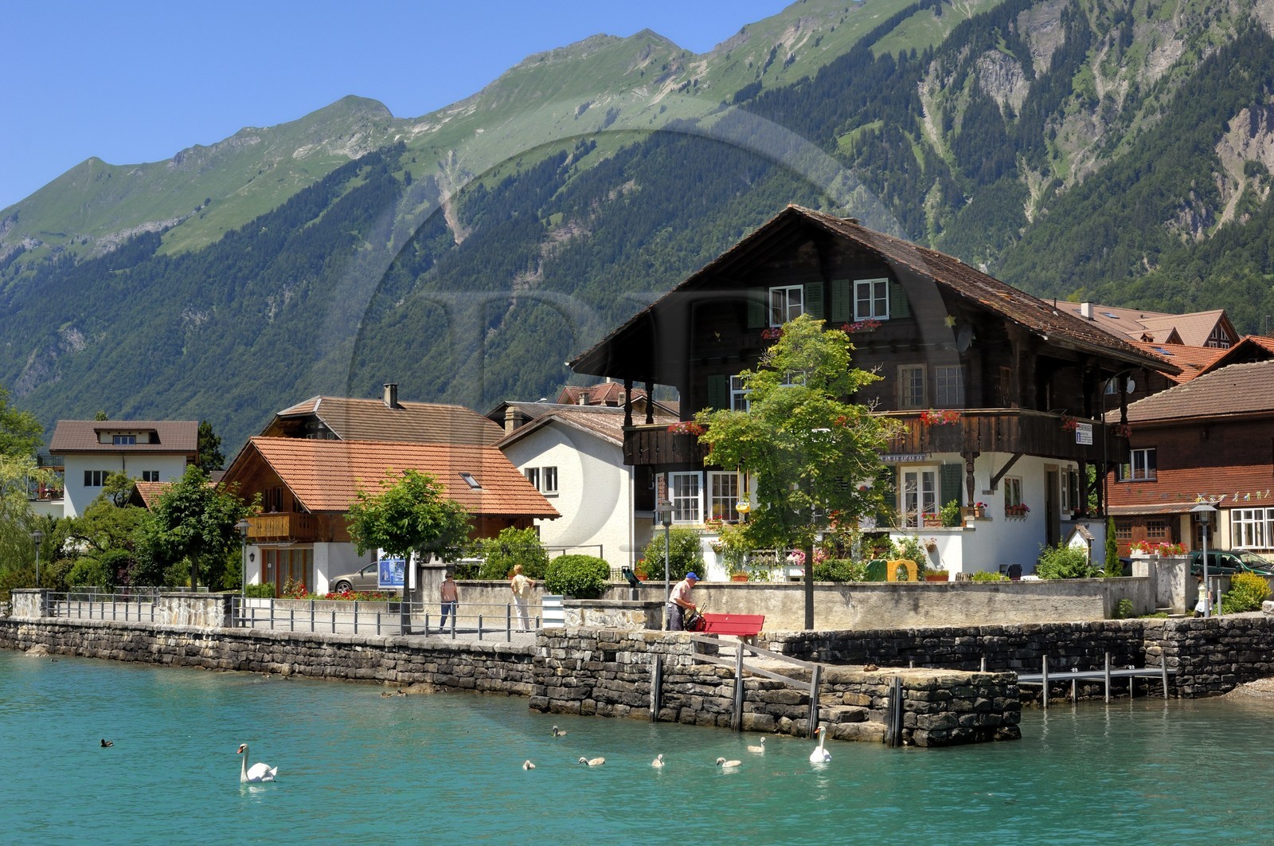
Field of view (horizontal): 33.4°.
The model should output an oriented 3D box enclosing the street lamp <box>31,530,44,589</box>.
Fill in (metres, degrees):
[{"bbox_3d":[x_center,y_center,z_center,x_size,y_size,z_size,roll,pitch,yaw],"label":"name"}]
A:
[{"bbox_3d":[-20.604,5.165,73.004,0.480,2.980,0.480,0,-4,0],"label":"street lamp"}]

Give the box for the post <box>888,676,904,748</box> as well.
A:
[{"bbox_3d":[4.417,4.948,36.301,0.170,1.220,0.220,7,-8,-32],"label":"post"}]

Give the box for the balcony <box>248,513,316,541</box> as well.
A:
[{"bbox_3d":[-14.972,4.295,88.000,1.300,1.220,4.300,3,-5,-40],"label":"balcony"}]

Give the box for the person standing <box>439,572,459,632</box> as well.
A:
[{"bbox_3d":[-4.949,4.689,55.500,0.520,1.583,0.420,-1,-4,9],"label":"person standing"}]

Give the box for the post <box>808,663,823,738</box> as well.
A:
[{"bbox_3d":[3.239,5.041,38.439,0.170,1.330,0.160,8,-7,-32],"label":"post"}]

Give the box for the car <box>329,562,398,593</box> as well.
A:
[{"bbox_3d":[-11.221,6.500,88.703,4.550,1.430,1.780,2,-4,-25],"label":"car"}]

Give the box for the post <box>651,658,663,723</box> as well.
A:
[{"bbox_3d":[0.357,4.771,38.000,0.170,1.200,0.160,2,-4,27],"label":"post"}]

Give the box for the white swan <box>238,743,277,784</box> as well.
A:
[{"bbox_3d":[-5.637,5.033,31.503,0.680,0.580,0.350,3,-5,-42],"label":"white swan"}]

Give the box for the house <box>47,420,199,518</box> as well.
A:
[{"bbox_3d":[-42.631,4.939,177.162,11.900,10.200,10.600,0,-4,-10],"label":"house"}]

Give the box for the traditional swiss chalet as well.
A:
[{"bbox_3d":[7.598,-0.414,64.446,14.454,10.727,12.672,-2,-4,30],"label":"traditional swiss chalet"}]

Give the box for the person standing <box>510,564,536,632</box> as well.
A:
[{"bbox_3d":[-2.858,4.383,52.957,0.540,1.690,0.380,2,-4,-30],"label":"person standing"}]

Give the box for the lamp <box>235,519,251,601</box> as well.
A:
[{"bbox_3d":[-12.178,4.631,65.584,0.570,3.300,0.570,0,-4,0],"label":"lamp"}]

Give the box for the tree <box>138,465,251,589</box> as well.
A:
[{"bbox_3d":[-13.326,3.671,63.993,3.400,4.700,3.300,0,-4,0],"label":"tree"}]

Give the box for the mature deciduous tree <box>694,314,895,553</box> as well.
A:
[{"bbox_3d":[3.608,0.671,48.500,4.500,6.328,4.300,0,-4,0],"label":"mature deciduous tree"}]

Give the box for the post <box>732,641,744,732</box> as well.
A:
[{"bbox_3d":[1.664,4.348,34.909,0.160,1.470,0.160,2,-5,-35],"label":"post"}]

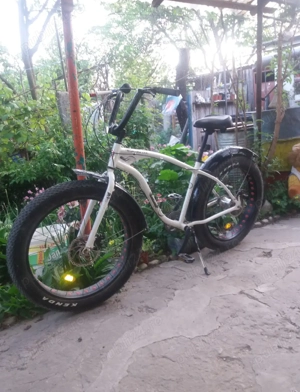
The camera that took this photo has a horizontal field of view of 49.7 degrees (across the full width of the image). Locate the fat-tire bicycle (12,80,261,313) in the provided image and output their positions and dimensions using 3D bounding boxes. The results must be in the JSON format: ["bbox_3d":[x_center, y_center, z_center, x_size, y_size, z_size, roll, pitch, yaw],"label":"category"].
[{"bbox_3d":[0.108,-0.044,2.000,1.910,1.187,0.645,-14,19,-33],"label":"fat-tire bicycle"}]

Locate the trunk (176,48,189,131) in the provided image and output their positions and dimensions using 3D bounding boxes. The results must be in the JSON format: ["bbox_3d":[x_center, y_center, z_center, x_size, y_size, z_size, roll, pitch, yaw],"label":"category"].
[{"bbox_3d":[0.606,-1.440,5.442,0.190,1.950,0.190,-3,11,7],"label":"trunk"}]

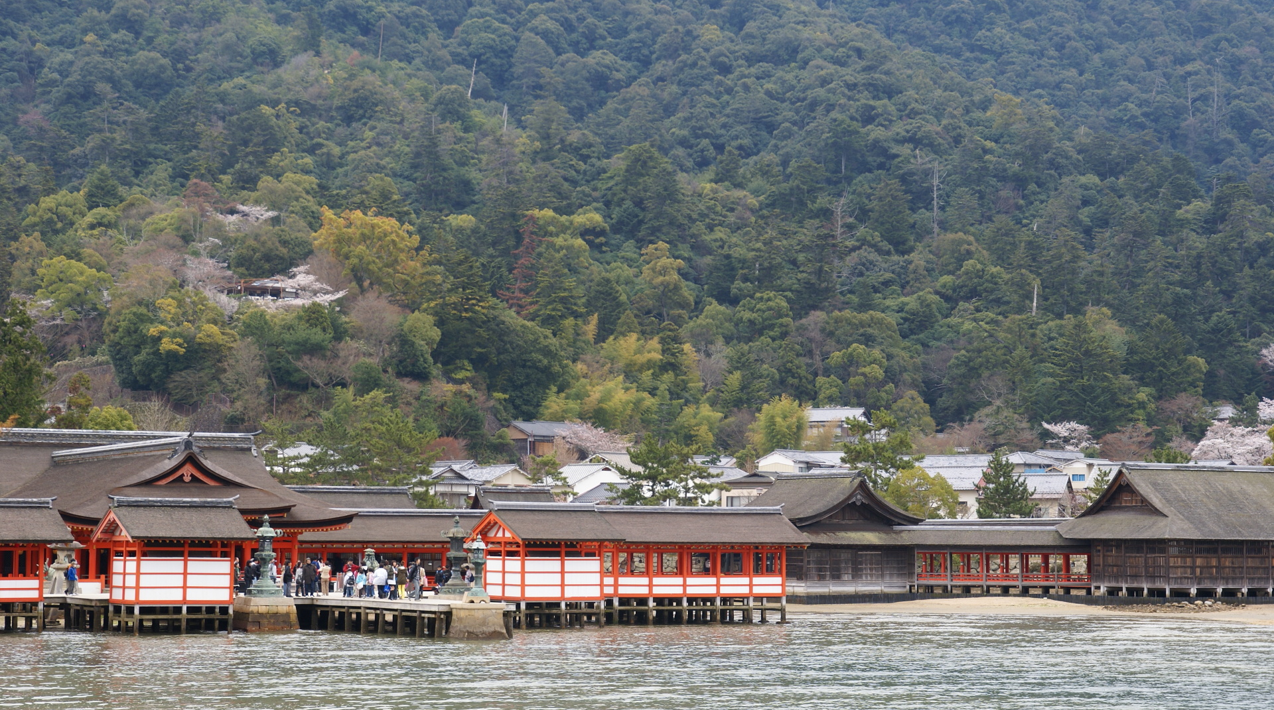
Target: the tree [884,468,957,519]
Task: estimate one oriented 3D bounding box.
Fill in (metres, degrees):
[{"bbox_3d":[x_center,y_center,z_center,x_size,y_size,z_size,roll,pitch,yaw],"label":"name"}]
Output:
[{"bbox_3d":[18.263,10.243,172.000,5.220,5.800,5.220,0,-4,0],"label":"tree"}]

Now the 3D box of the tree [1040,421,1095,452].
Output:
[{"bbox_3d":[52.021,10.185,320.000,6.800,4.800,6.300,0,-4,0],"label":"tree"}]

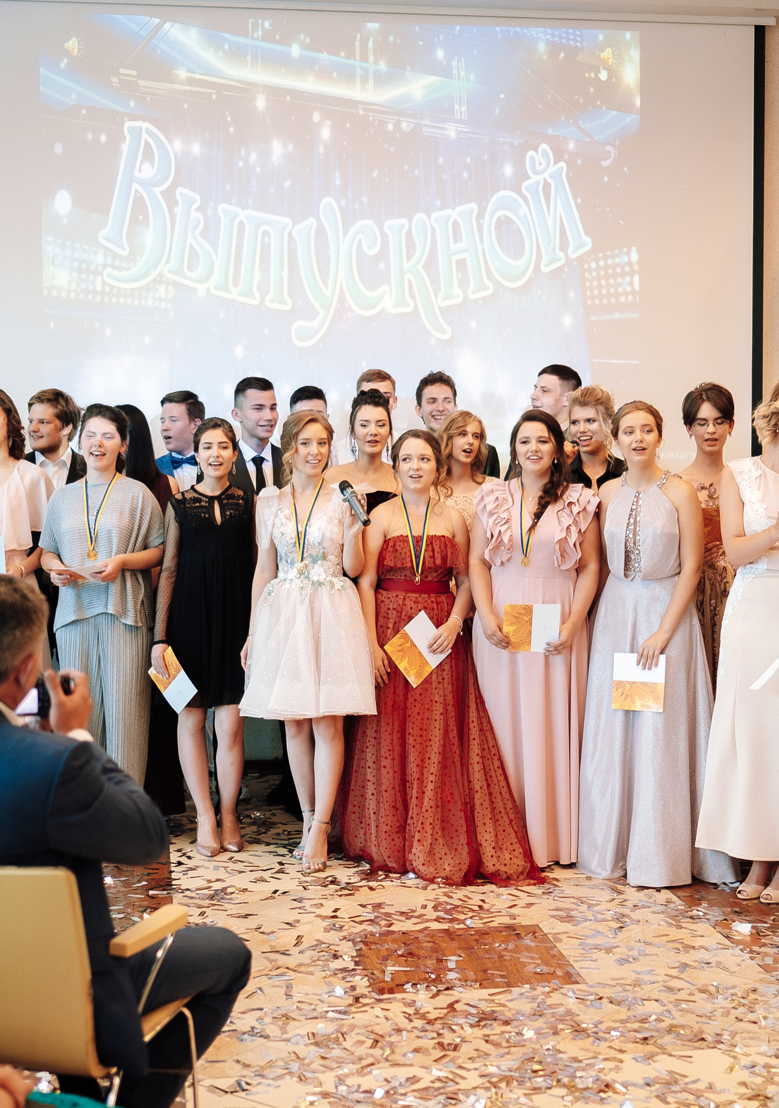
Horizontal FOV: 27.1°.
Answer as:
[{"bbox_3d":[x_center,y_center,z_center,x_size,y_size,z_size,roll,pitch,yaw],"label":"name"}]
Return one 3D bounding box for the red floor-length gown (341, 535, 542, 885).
[{"bbox_3d":[0.187,0.538,5.900,0.720,1.215,0.620,0,4,5],"label":"red floor-length gown"}]

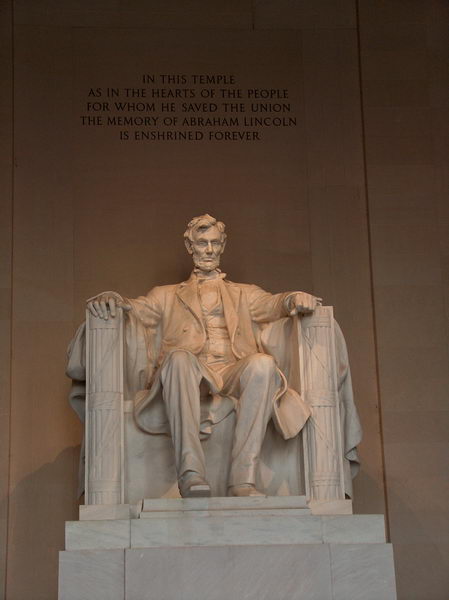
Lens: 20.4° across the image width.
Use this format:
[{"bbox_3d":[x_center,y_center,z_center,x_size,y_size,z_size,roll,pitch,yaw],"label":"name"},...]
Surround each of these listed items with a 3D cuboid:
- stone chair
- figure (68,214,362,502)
[{"bbox_3d":[-0.231,2.307,23.907,5.400,3.900,3.600,-1,-14,-4],"label":"stone chair"},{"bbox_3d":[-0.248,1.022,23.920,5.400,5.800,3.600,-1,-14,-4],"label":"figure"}]

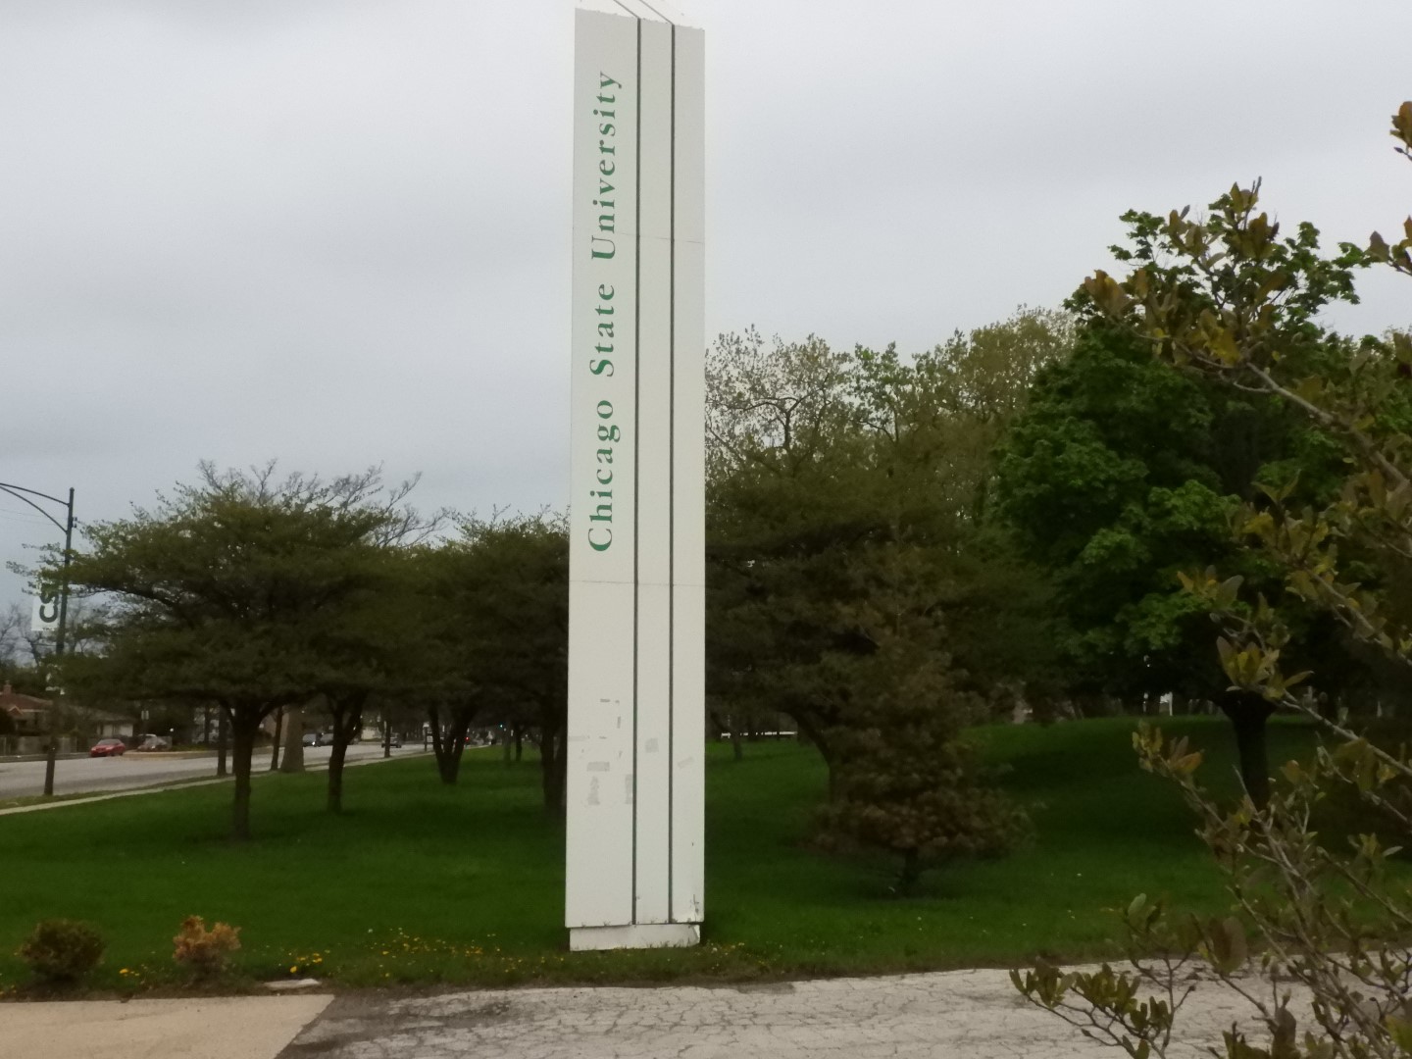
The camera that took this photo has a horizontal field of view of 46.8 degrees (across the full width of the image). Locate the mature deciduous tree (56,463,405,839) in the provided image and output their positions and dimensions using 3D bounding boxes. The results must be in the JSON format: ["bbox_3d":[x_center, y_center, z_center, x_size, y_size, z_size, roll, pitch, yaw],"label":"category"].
[{"bbox_3d":[-7.558,1.912,26.591,5.870,6.060,5.700,2,-7,-16],"label":"mature deciduous tree"}]

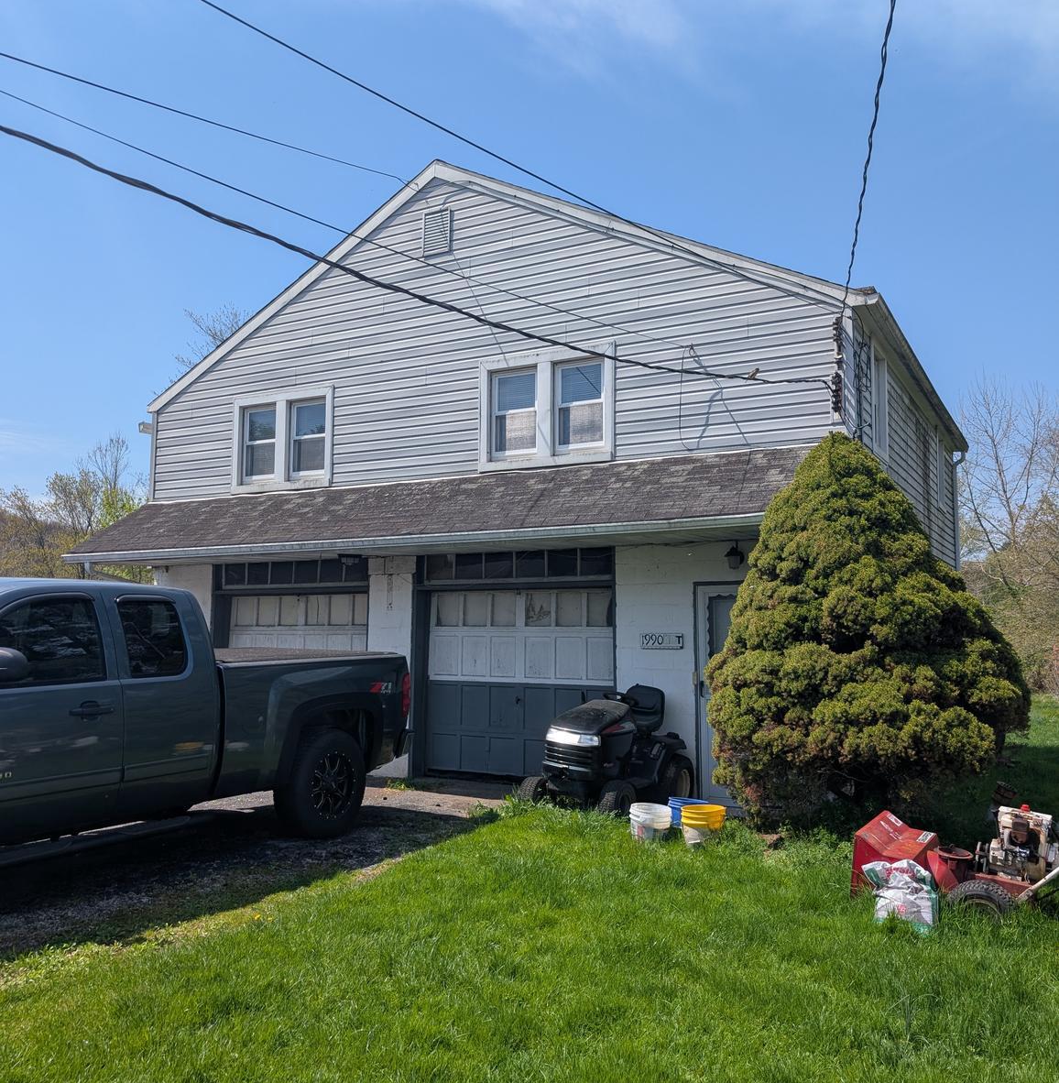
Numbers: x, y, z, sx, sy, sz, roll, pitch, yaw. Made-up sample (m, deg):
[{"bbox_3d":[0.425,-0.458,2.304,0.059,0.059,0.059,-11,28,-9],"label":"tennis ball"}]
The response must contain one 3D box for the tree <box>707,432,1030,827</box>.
[{"bbox_3d":[2.617,0.720,7.490,2.450,3.200,2.400,0,-5,0],"label":"tree"}]

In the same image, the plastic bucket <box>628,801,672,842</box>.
[{"bbox_3d":[0.875,2.108,7.005,0.305,0.370,0.305,0,-5,0],"label":"plastic bucket"}]

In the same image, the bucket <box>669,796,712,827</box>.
[{"bbox_3d":[1.171,2.074,7.085,0.305,0.370,0.305,0,-5,0],"label":"bucket"}]

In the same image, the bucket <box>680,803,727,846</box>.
[{"bbox_3d":[1.199,2.030,6.705,0.305,0.370,0.305,0,-5,0],"label":"bucket"}]

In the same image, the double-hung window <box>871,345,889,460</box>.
[{"bbox_3d":[3.577,-1.394,9.913,0.120,1.160,1.050,-3,-5,29],"label":"double-hung window"}]

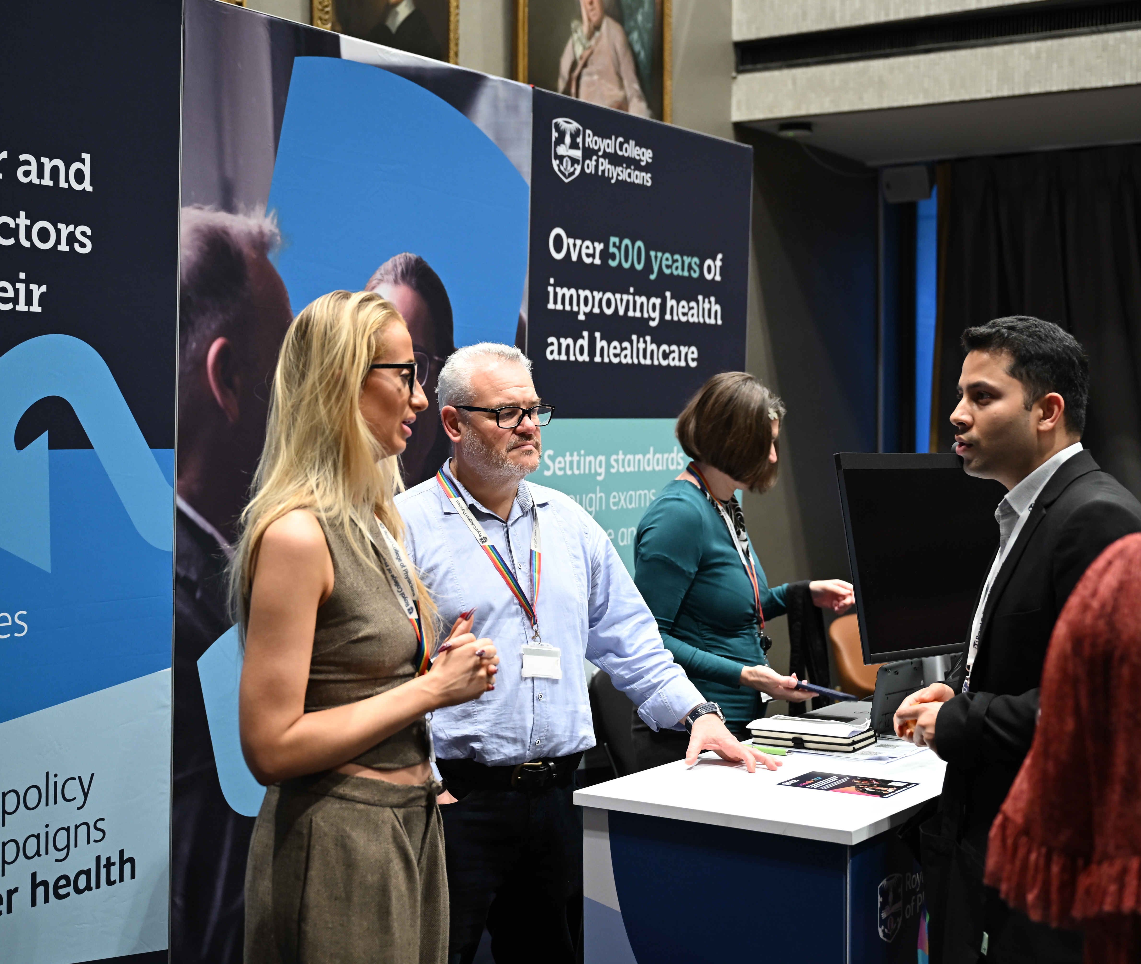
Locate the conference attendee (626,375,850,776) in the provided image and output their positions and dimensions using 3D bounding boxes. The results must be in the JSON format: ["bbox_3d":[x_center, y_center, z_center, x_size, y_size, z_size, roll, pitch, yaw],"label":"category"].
[{"bbox_3d":[0.369,0.624,3.622,0.460,1.700,0.480,0,2,18],"label":"conference attendee"}]

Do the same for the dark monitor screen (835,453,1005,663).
[{"bbox_3d":[0.758,0.144,3.461,0.620,0.395,0.050,-1,-9,-40],"label":"dark monitor screen"}]

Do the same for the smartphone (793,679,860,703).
[{"bbox_3d":[0.504,0.413,3.420,0.152,0.010,0.074,15,-4,17],"label":"smartphone"}]

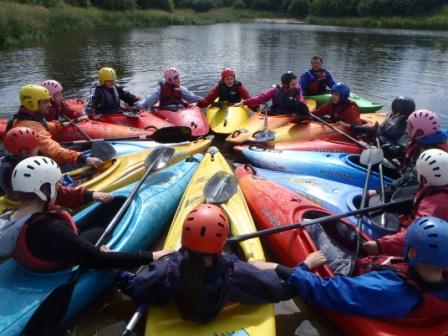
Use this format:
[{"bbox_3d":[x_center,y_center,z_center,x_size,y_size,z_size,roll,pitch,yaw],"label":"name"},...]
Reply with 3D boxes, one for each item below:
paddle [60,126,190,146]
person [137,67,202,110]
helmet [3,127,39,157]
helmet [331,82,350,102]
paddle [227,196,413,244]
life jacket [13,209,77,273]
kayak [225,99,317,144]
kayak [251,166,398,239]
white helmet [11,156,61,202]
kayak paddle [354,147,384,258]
[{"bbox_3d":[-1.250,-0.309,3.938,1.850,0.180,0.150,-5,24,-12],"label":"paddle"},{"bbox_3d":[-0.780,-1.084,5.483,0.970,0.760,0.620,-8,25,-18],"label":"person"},{"bbox_3d":[-1.609,-0.199,2.880,0.270,0.210,0.220,-19,30,-36],"label":"helmet"},{"bbox_3d":[1.530,-0.987,4.753,0.260,0.220,0.220,-9,25,-20],"label":"helmet"},{"bbox_3d":[0.595,0.326,2.325,2.000,0.160,0.200,-9,25,-20],"label":"paddle"},{"bbox_3d":[-1.000,0.406,2.030,0.370,0.420,0.280,19,22,37],"label":"life jacket"},{"bbox_3d":[0.800,-0.605,5.184,0.600,0.360,2.800,15,28,31],"label":"kayak"},{"bbox_3d":[1.170,0.461,2.681,2.800,0.360,0.600,19,30,36],"label":"kayak"},{"bbox_3d":[-1.129,0.057,2.183,0.225,0.230,0.280,16,29,32],"label":"white helmet"},{"bbox_3d":[1.110,0.163,2.822,0.200,0.170,1.950,10,26,21],"label":"kayak paddle"}]

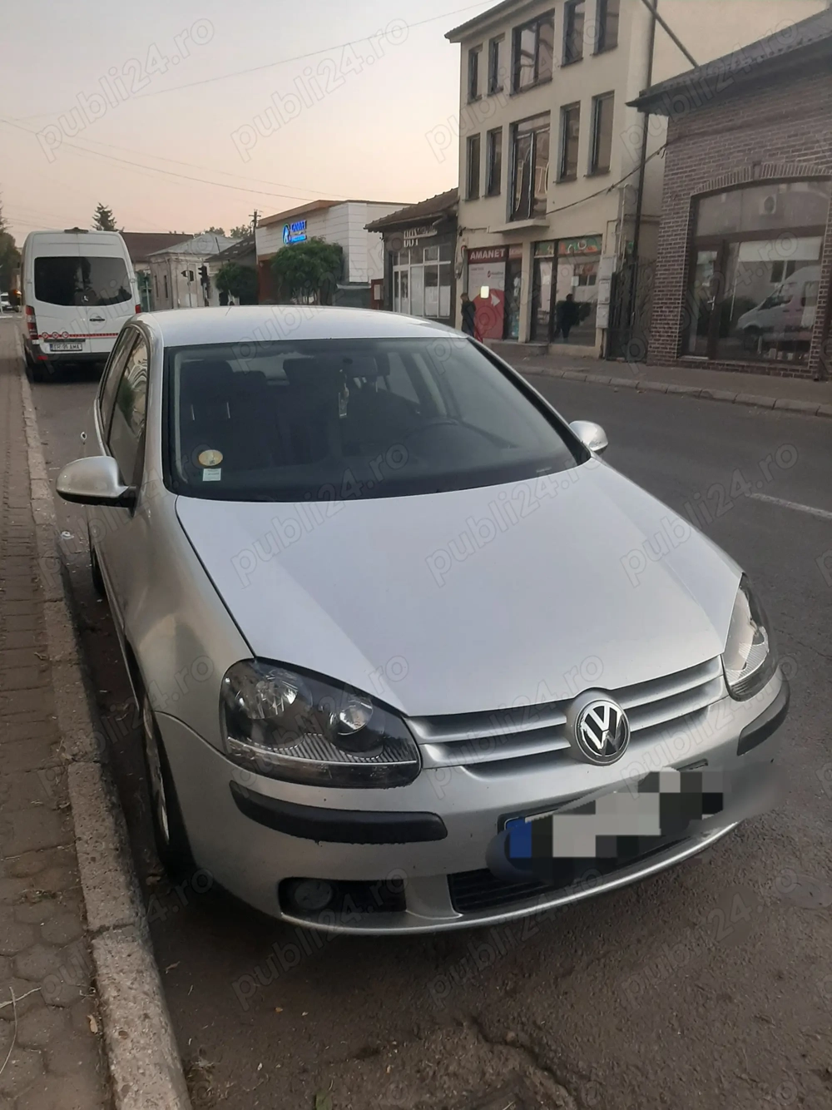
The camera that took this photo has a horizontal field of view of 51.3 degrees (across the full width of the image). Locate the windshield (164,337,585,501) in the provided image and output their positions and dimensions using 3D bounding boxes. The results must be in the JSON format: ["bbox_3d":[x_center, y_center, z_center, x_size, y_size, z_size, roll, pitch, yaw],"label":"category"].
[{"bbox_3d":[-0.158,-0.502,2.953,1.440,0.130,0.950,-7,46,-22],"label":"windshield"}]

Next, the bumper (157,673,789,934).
[{"bbox_3d":[0.309,0.531,2.148,1.740,0.460,0.580,-7,19,-22],"label":"bumper"}]

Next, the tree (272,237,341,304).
[{"bbox_3d":[-4.225,-10.415,33.408,2.800,3.500,2.800,-7,18,-24],"label":"tree"}]

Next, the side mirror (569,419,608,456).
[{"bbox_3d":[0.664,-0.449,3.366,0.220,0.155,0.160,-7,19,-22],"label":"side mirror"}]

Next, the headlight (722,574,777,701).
[{"bbox_3d":[0.849,0.201,2.269,0.385,0.240,0.370,-7,19,-22],"label":"headlight"}]

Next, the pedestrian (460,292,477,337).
[{"bbox_3d":[1.541,-6.886,25.517,0.420,1.630,0.500,-6,18,-20],"label":"pedestrian"}]

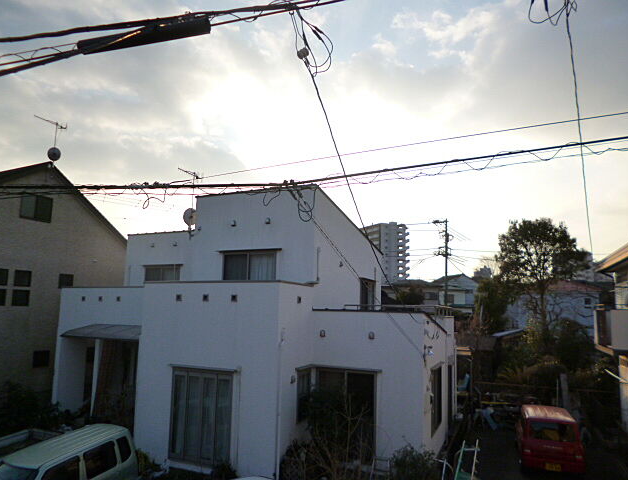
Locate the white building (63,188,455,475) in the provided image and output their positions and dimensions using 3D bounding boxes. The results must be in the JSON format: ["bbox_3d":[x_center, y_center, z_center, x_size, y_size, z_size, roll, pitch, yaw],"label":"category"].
[{"bbox_3d":[-1.753,2.387,14.379,11.501,6.983,7.948,-2,-8,25],"label":"white building"}]

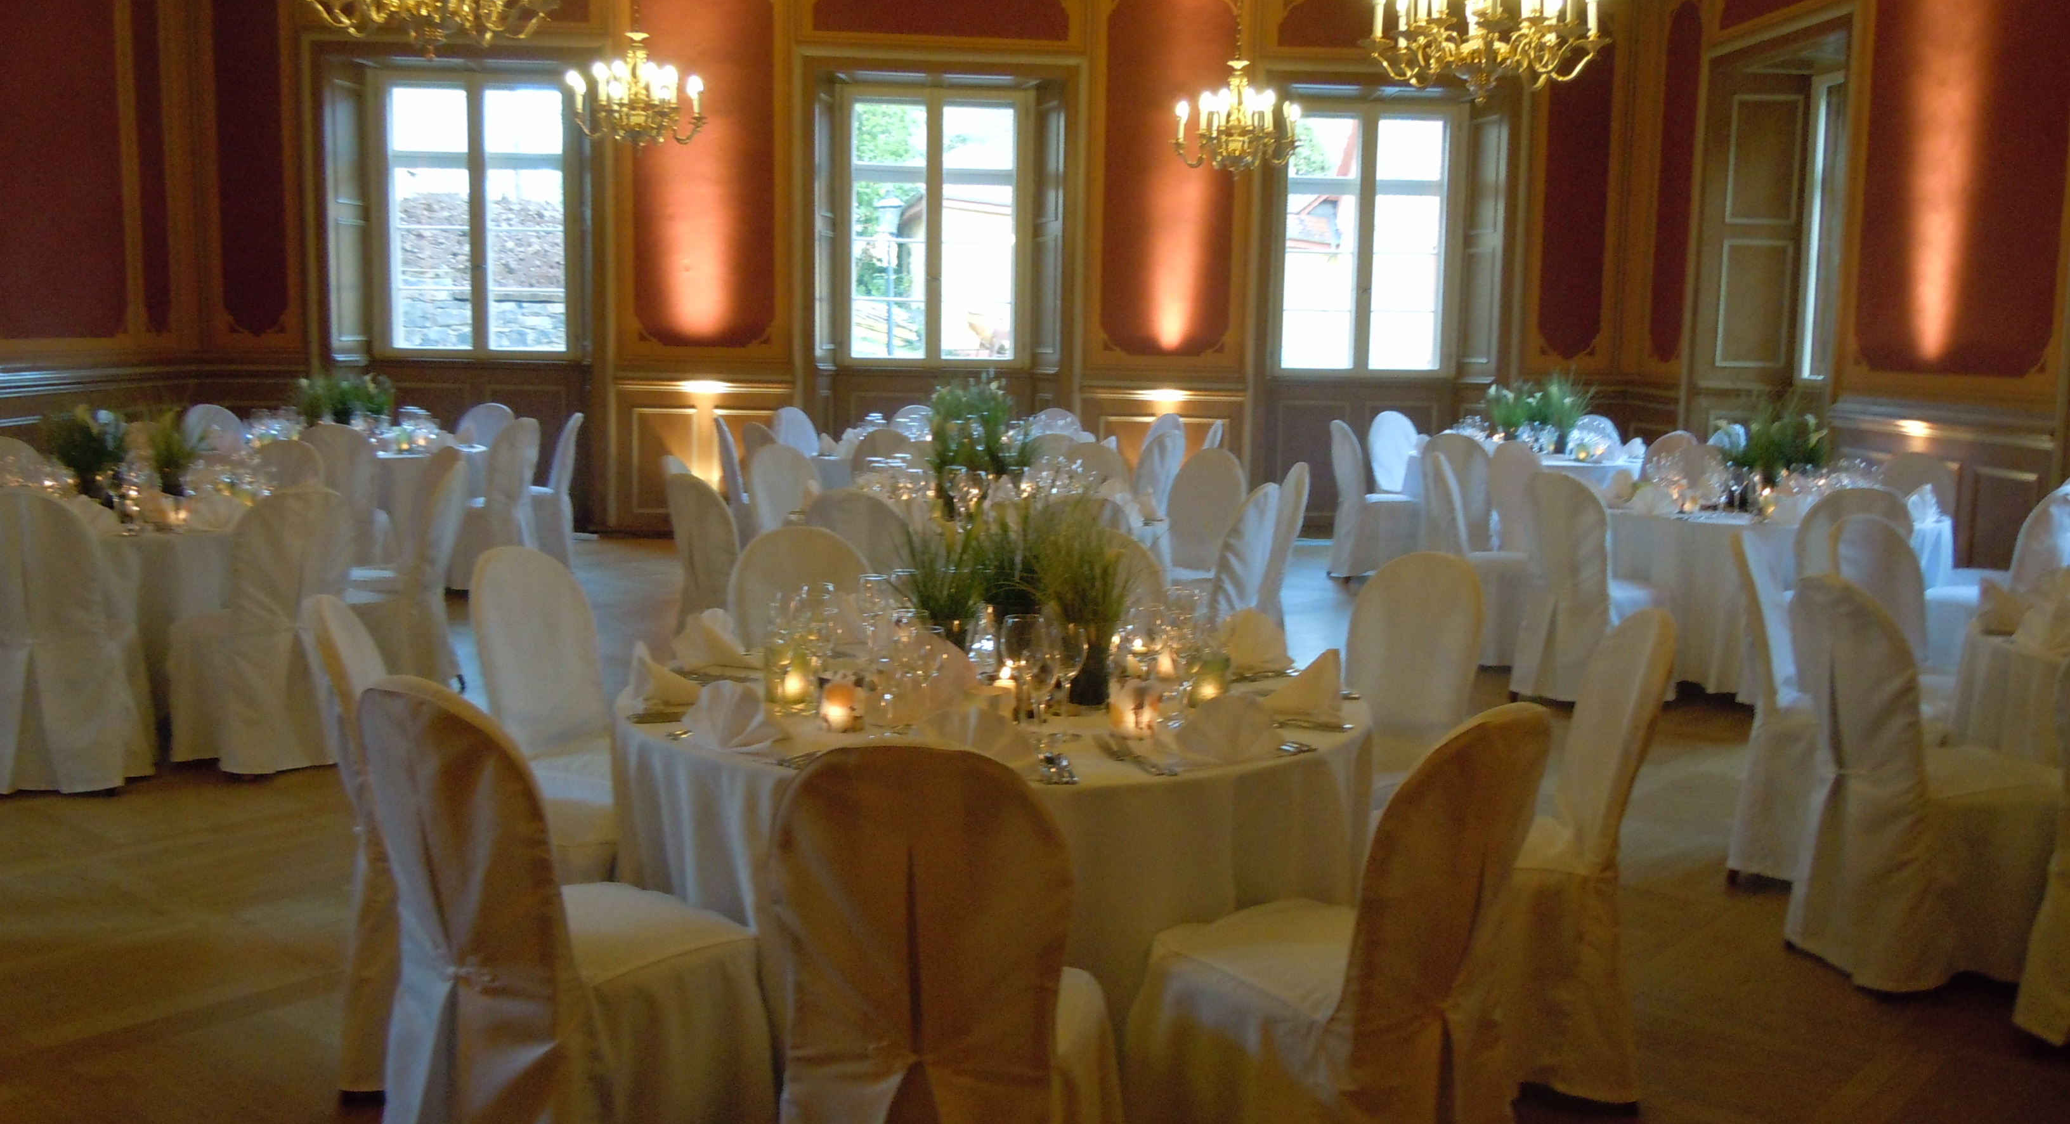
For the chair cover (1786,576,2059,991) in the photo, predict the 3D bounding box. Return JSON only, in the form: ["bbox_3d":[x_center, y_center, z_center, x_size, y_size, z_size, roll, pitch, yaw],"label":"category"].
[{"bbox_3d":[2.173,0.502,4.382,0.570,0.965,0.480,-2,8,-21],"label":"chair cover"}]

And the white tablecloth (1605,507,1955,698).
[{"bbox_3d":[3.343,0.133,8.306,1.630,0.750,1.630,1,7,0],"label":"white tablecloth"}]

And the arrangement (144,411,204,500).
[{"bbox_3d":[-3.414,-0.405,7.113,0.240,0.389,0.240,1,7,0],"label":"arrangement"}]

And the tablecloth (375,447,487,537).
[{"bbox_3d":[-4.056,-0.298,10.806,1.550,0.750,1.550,1,7,0],"label":"tablecloth"}]

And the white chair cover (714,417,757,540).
[{"bbox_3d":[-1.655,-0.395,10.935,0.570,0.965,0.480,-2,8,-20],"label":"white chair cover"}]

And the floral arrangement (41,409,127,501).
[{"bbox_3d":[-3.759,-0.408,7.067,0.345,0.396,0.325,-3,8,-26],"label":"floral arrangement"}]

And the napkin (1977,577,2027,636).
[{"bbox_3d":[2.603,0.125,4.798,0.125,0.125,0.180,4,8,22],"label":"napkin"}]

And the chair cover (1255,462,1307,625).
[{"bbox_3d":[0.877,0.053,7.821,0.553,0.964,0.431,-1,7,-15],"label":"chair cover"}]

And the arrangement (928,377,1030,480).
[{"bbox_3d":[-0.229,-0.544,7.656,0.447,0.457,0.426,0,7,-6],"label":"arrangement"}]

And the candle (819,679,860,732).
[{"bbox_3d":[-0.387,0.279,3.523,0.074,0.092,0.074,1,8,0],"label":"candle"}]

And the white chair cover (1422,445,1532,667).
[{"bbox_3d":[2.189,-0.031,8.586,0.570,0.965,0.480,2,7,7],"label":"white chair cover"}]

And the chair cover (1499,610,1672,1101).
[{"bbox_3d":[0.954,0.578,3.688,0.553,0.964,0.431,2,7,5],"label":"chair cover"}]

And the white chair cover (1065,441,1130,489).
[{"bbox_3d":[0.205,-0.066,8.646,0.450,0.970,0.570,3,8,18],"label":"white chair cover"}]

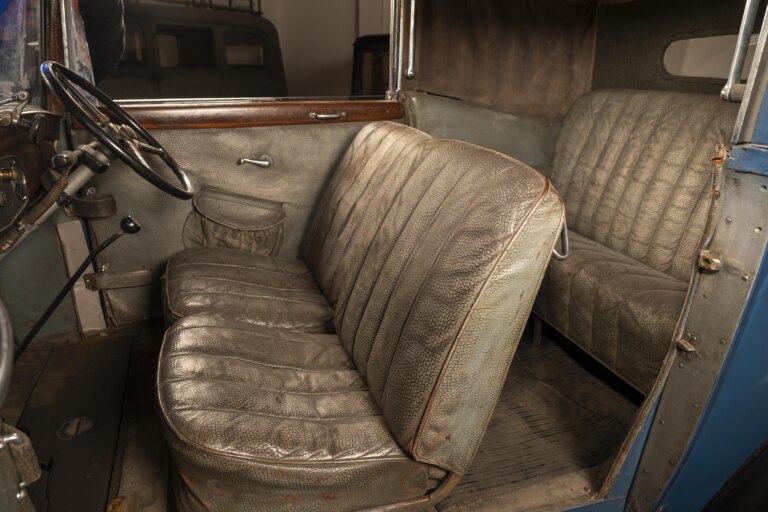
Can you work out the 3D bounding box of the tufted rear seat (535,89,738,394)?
[{"bbox_3d":[0.789,-0.112,1.571,0.515,0.715,1.144,-6,21,-17],"label":"tufted rear seat"}]

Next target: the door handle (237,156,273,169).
[{"bbox_3d":[-0.428,-0.308,1.692,0.112,0.033,0.047,-6,21,-17],"label":"door handle"}]

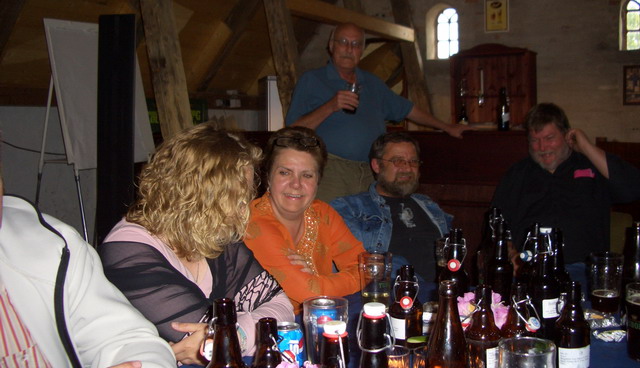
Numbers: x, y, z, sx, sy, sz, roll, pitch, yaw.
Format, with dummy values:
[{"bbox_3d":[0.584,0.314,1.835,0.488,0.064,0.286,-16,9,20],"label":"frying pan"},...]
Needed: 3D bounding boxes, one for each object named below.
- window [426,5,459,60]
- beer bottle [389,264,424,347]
[{"bbox_3d":[1.269,-1.557,6.650,0.360,0.580,0.200,2,4,25],"label":"window"},{"bbox_3d":[0.186,0.269,1.401,0.072,0.180,0.072,0,4,0],"label":"beer bottle"}]

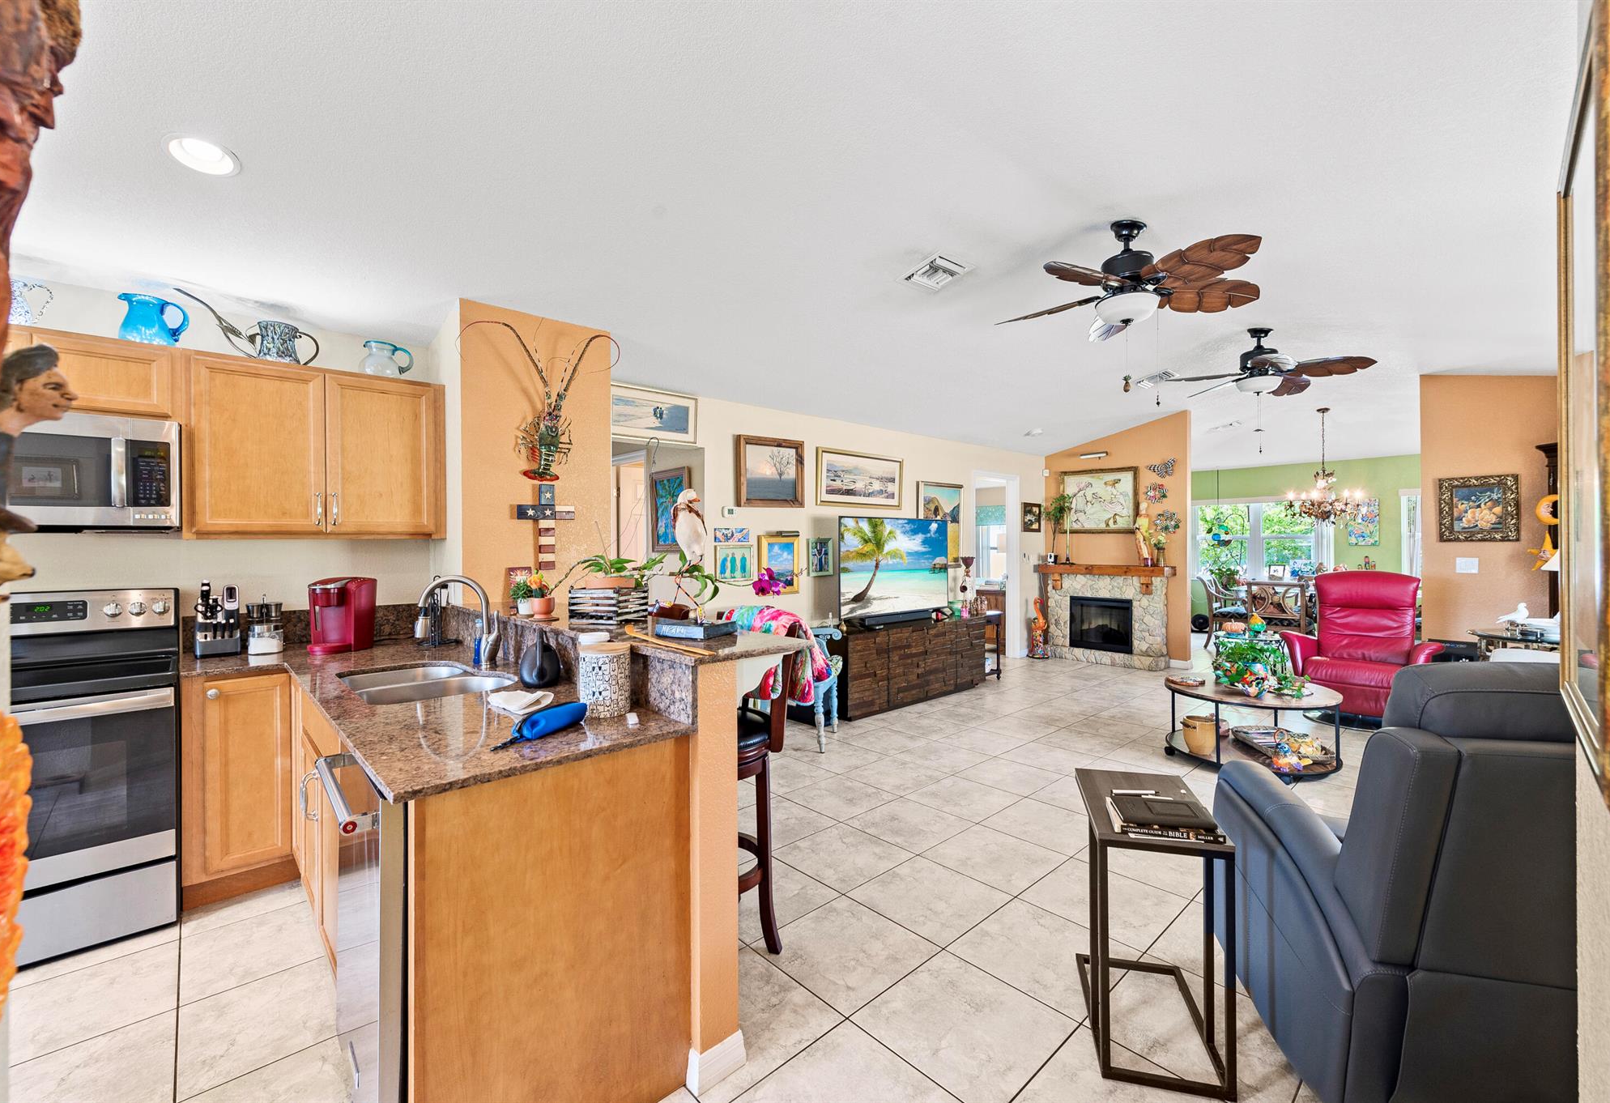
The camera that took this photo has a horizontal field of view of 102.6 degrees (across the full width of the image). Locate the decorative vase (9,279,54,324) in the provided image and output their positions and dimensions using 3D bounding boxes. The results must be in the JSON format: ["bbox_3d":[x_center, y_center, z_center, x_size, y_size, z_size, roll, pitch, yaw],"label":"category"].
[{"bbox_3d":[-2.919,-0.908,2.395,0.180,0.214,0.140,-1,0,-43],"label":"decorative vase"}]

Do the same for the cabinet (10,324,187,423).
[{"bbox_3d":[-2.877,-0.651,2.432,0.762,0.300,0.320,-1,0,-43],"label":"cabinet"}]

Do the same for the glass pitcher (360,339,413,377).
[{"bbox_3d":[-2.030,-0.909,3.132,0.225,0.200,0.180,-1,0,-43],"label":"glass pitcher"}]

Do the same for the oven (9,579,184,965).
[{"bbox_3d":[-2.736,0.759,2.284,0.757,1.184,0.670,-1,0,-43],"label":"oven"}]

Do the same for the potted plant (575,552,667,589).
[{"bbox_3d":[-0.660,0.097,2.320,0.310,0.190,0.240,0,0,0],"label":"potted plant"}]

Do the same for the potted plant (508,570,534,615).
[{"bbox_3d":[-1.075,0.160,2.490,0.115,0.175,0.115,0,0,0],"label":"potted plant"}]

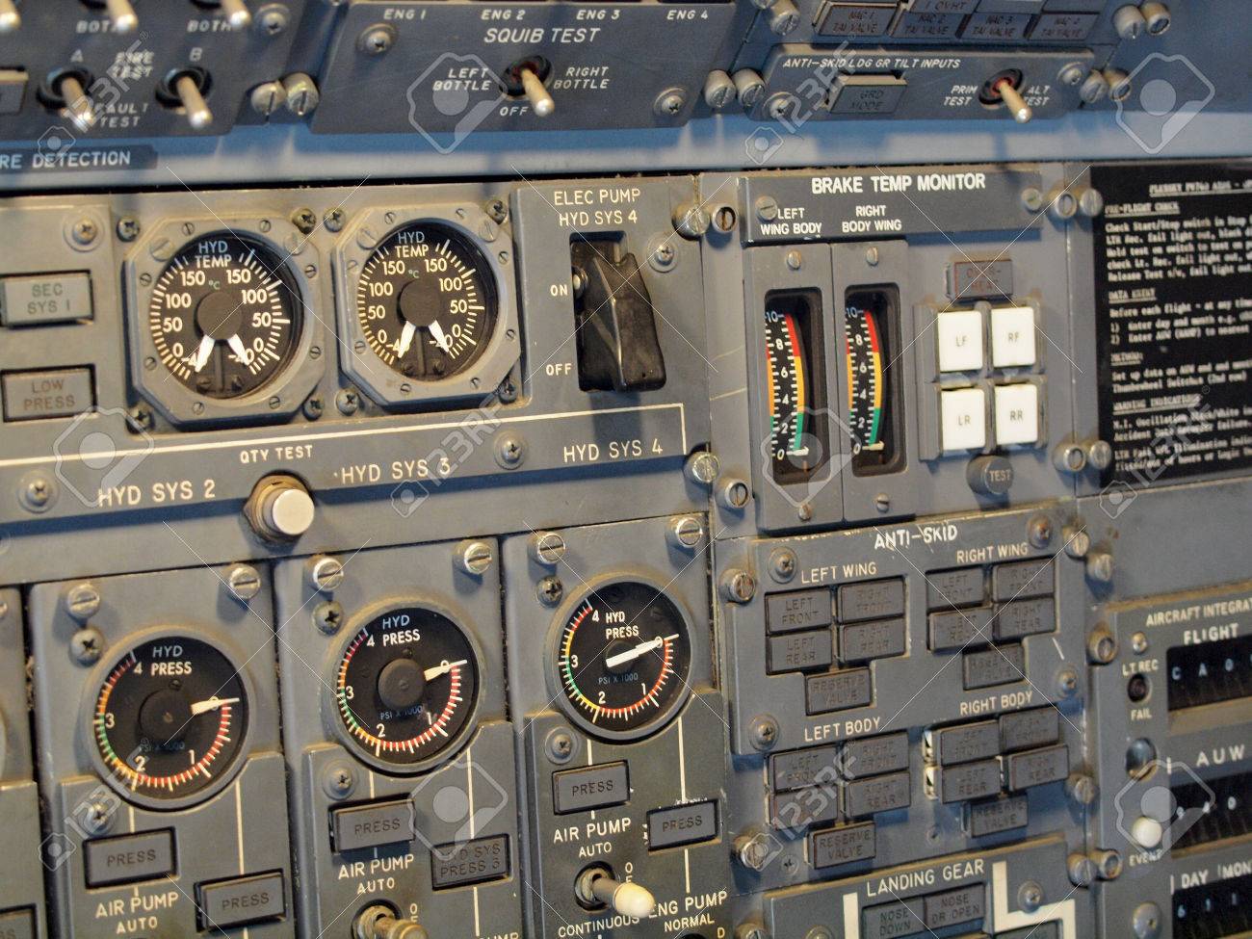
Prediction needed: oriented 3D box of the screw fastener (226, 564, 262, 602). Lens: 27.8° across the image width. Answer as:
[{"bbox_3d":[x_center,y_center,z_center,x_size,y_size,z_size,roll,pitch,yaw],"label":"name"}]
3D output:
[{"bbox_3d":[-0.108,0.032,0.715,0.009,0.010,0.006,-5,5,-30],"label":"screw fastener"}]

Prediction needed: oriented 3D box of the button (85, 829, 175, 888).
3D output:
[{"bbox_3d":[-0.139,0.107,0.703,0.025,0.012,0.008,-5,5,-30],"label":"button"}]

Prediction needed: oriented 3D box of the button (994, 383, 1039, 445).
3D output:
[{"bbox_3d":[0.130,-0.019,0.859,0.017,0.019,0.009,-5,5,-27],"label":"button"}]

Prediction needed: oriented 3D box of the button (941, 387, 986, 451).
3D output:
[{"bbox_3d":[0.111,-0.017,0.849,0.017,0.019,0.009,-5,5,-27],"label":"button"}]

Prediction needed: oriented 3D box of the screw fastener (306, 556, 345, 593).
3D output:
[{"bbox_3d":[-0.086,0.030,0.728,0.010,0.010,0.006,-5,5,-30],"label":"screw fastener"}]

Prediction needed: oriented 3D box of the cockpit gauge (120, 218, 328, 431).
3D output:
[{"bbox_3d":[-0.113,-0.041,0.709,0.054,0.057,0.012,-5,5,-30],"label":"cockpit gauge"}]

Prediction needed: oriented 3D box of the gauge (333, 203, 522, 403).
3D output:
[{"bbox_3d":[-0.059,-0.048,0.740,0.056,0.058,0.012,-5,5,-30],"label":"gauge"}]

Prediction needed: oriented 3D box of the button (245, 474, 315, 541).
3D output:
[{"bbox_3d":[-0.100,0.012,0.742,0.019,0.019,0.015,-5,5,-27],"label":"button"}]

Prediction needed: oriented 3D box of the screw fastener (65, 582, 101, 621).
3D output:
[{"bbox_3d":[-0.155,0.037,0.719,0.009,0.009,0.007,-5,5,-27],"label":"screw fastener"}]

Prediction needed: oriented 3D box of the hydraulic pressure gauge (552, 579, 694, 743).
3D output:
[{"bbox_3d":[-0.002,0.058,0.779,0.047,0.048,0.008,-5,5,-30],"label":"hydraulic pressure gauge"}]

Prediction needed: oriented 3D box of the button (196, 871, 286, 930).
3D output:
[{"bbox_3d":[-0.110,0.122,0.717,0.025,0.012,0.008,-5,5,-30],"label":"button"}]

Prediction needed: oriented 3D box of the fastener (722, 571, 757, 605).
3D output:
[{"bbox_3d":[0.036,0.038,0.818,0.009,0.009,0.007,-5,5,-27],"label":"fastener"}]

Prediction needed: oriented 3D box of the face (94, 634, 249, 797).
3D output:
[{"bbox_3d":[-0.128,0.069,0.707,0.046,0.046,0.008,-5,5,-30],"label":"face"}]

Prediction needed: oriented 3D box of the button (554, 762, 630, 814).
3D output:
[{"bbox_3d":[-0.012,0.100,0.795,0.025,0.013,0.005,-5,5,-27],"label":"button"}]

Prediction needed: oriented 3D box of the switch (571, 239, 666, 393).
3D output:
[{"bbox_3d":[-0.003,-0.046,0.756,0.017,0.045,0.027,-5,5,-30],"label":"switch"}]

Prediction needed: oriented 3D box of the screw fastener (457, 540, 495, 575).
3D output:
[{"bbox_3d":[-0.047,0.027,0.775,0.009,0.009,0.007,-5,5,-27],"label":"screw fastener"}]

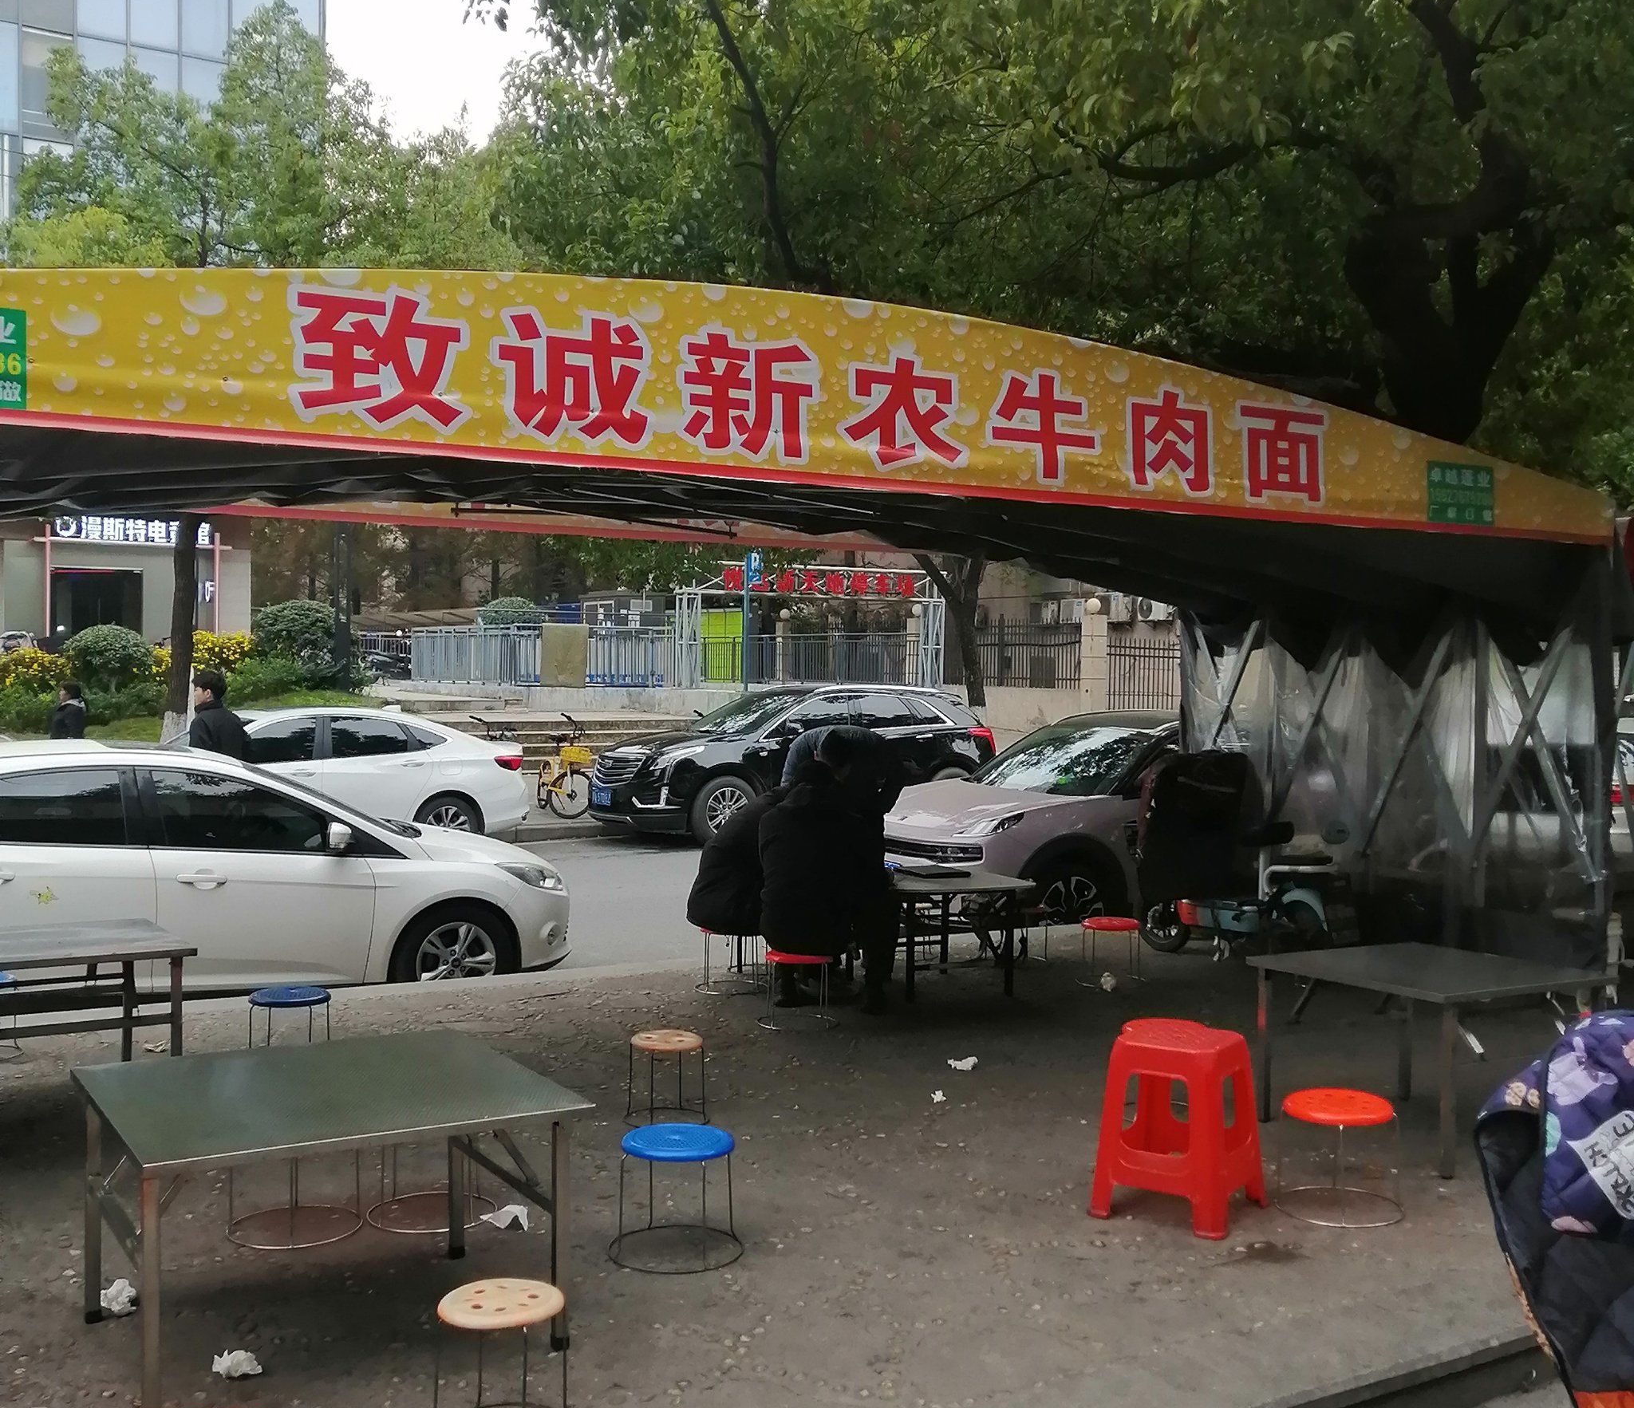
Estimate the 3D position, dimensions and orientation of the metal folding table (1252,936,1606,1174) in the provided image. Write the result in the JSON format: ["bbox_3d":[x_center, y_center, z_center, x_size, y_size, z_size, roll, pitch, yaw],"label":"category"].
[{"bbox_3d":[2.005,1.143,5.394,0.801,0.552,0.817,0,1,-29],"label":"metal folding table"}]

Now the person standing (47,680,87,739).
[{"bbox_3d":[-7.694,0.554,16.814,0.340,1.580,0.480,1,1,-12],"label":"person standing"}]

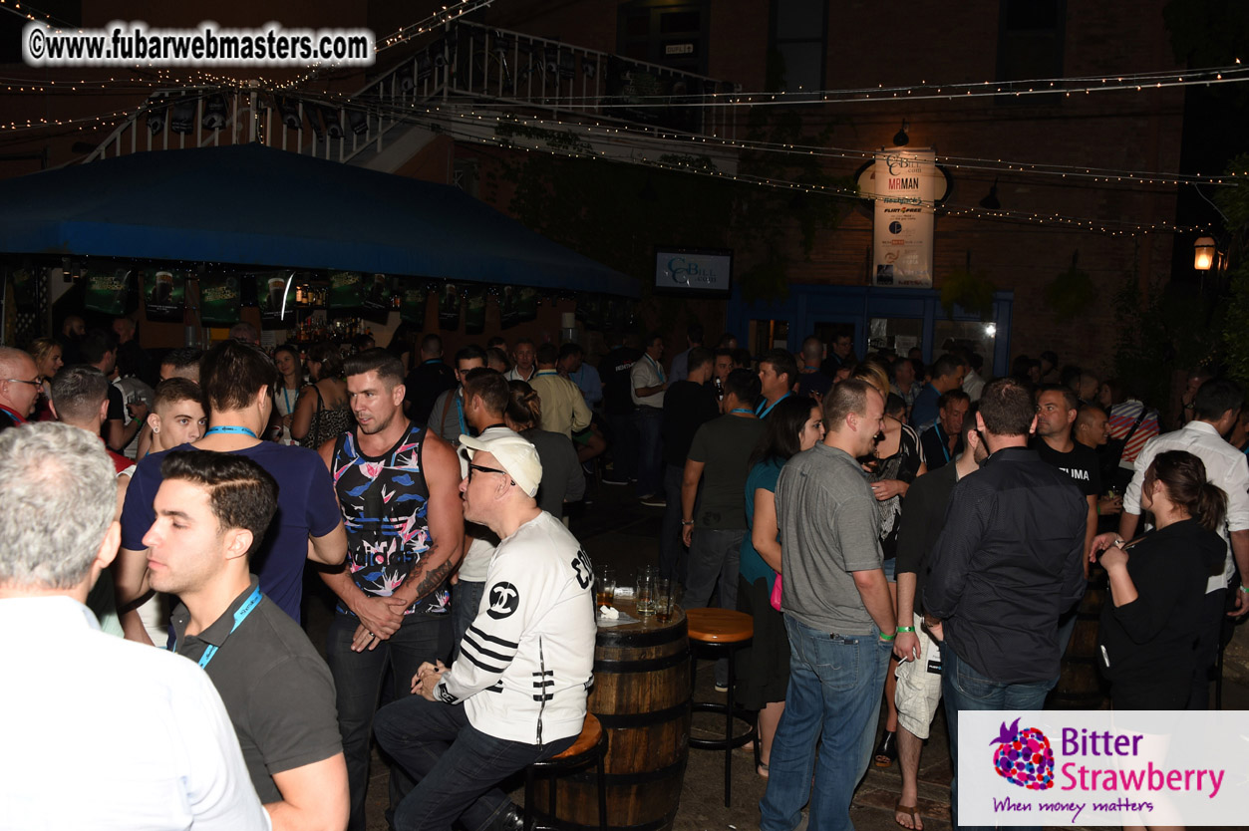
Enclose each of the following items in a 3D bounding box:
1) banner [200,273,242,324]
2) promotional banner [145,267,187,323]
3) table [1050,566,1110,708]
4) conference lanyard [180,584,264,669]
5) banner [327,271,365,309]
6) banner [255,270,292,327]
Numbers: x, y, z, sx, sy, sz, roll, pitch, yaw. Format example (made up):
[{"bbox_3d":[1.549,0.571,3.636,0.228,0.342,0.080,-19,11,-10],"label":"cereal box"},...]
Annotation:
[{"bbox_3d":[-3.210,-0.921,7.700,0.310,0.440,0.030,0,6,-25],"label":"banner"},{"bbox_3d":[-3.502,-0.923,7.400,0.020,0.420,0.330,7,7,41],"label":"promotional banner"},{"bbox_3d":[2.482,1.141,5.337,0.640,0.890,0.640,2,5,0],"label":"table"},{"bbox_3d":[-0.672,0.444,1.580,0.180,0.340,0.170,-1,7,-35],"label":"conference lanyard"},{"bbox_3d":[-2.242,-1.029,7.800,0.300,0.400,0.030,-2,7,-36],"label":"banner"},{"bbox_3d":[-2.775,-0.913,7.700,0.300,0.450,0.030,-1,6,-28],"label":"banner"}]

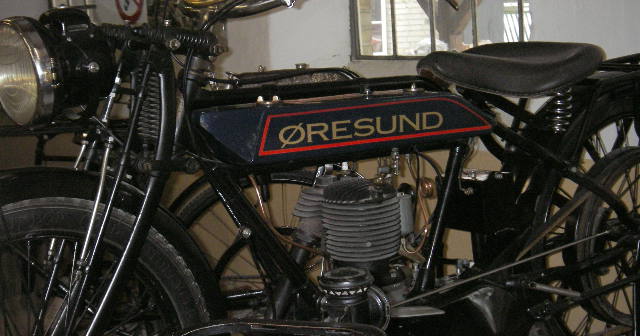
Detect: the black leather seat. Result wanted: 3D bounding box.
[{"bbox_3d":[0.352,-0.198,2.201,0.400,0.100,0.310,-12,15,-34],"label":"black leather seat"}]

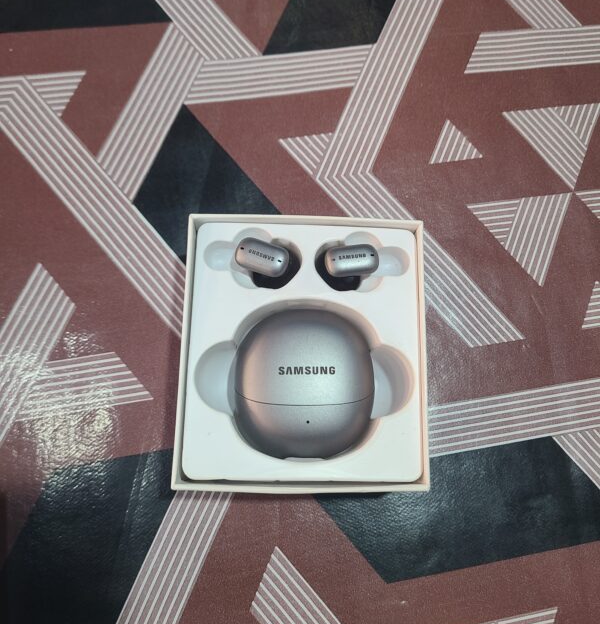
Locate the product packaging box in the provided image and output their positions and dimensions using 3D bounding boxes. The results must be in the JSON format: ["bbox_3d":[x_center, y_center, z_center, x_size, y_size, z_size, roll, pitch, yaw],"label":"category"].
[{"bbox_3d":[0.002,0.017,0.251,0.090,0.028,0.102,1,78,-2],"label":"product packaging box"}]

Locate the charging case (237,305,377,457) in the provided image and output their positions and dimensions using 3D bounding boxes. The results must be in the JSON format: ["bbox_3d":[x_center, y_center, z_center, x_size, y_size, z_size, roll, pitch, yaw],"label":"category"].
[{"bbox_3d":[0.002,0.028,0.236,0.054,0.028,0.059,1,84,-2],"label":"charging case"}]

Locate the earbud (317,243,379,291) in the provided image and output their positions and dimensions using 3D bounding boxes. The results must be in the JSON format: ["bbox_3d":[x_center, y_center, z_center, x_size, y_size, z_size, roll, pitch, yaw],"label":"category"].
[{"bbox_3d":[0.020,-0.019,0.251,0.025,0.020,0.018,-5,78,-3],"label":"earbud"}]

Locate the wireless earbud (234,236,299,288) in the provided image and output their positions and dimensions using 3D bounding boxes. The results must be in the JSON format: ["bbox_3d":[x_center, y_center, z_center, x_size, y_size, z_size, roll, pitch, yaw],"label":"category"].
[{"bbox_3d":[-0.014,-0.020,0.250,0.025,0.020,0.018,18,78,2],"label":"wireless earbud"}]

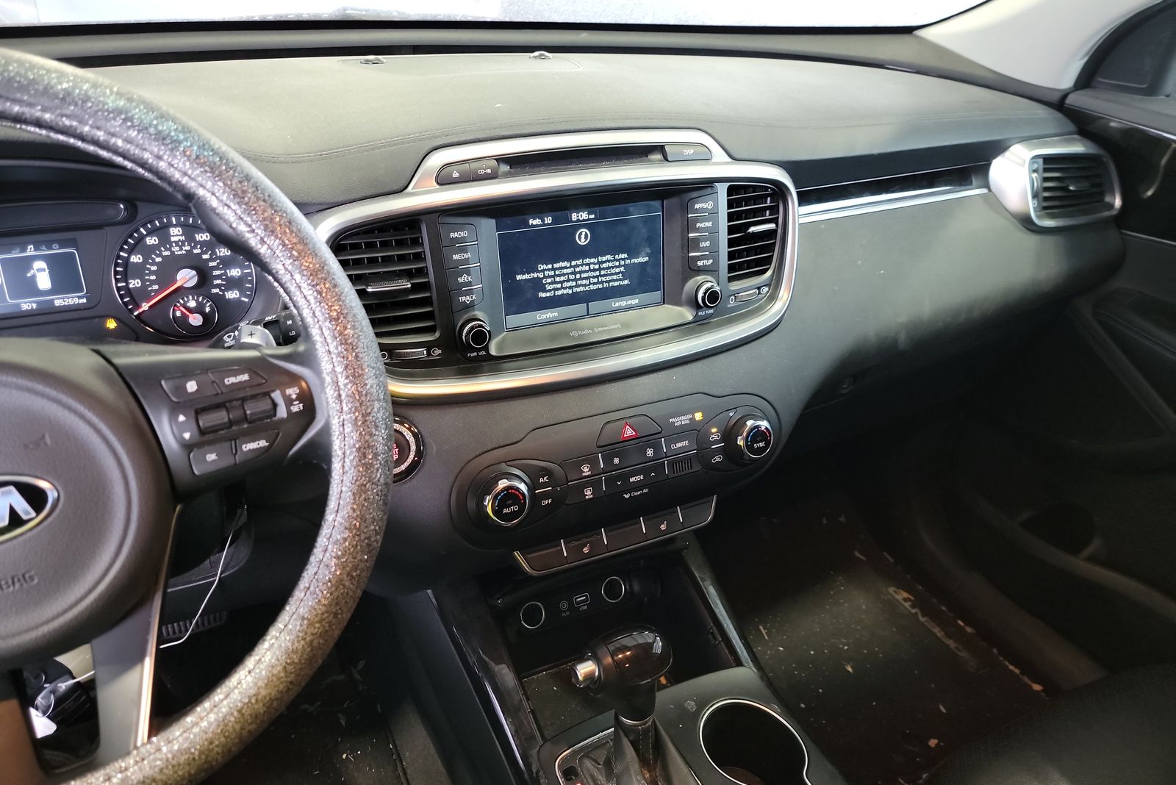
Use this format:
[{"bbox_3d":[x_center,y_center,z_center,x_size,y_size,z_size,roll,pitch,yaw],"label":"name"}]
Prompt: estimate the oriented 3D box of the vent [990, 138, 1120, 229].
[{"bbox_3d":[0.530,-0.235,0.927,0.155,0.098,0.075,-8,16,-19],"label":"vent"}]

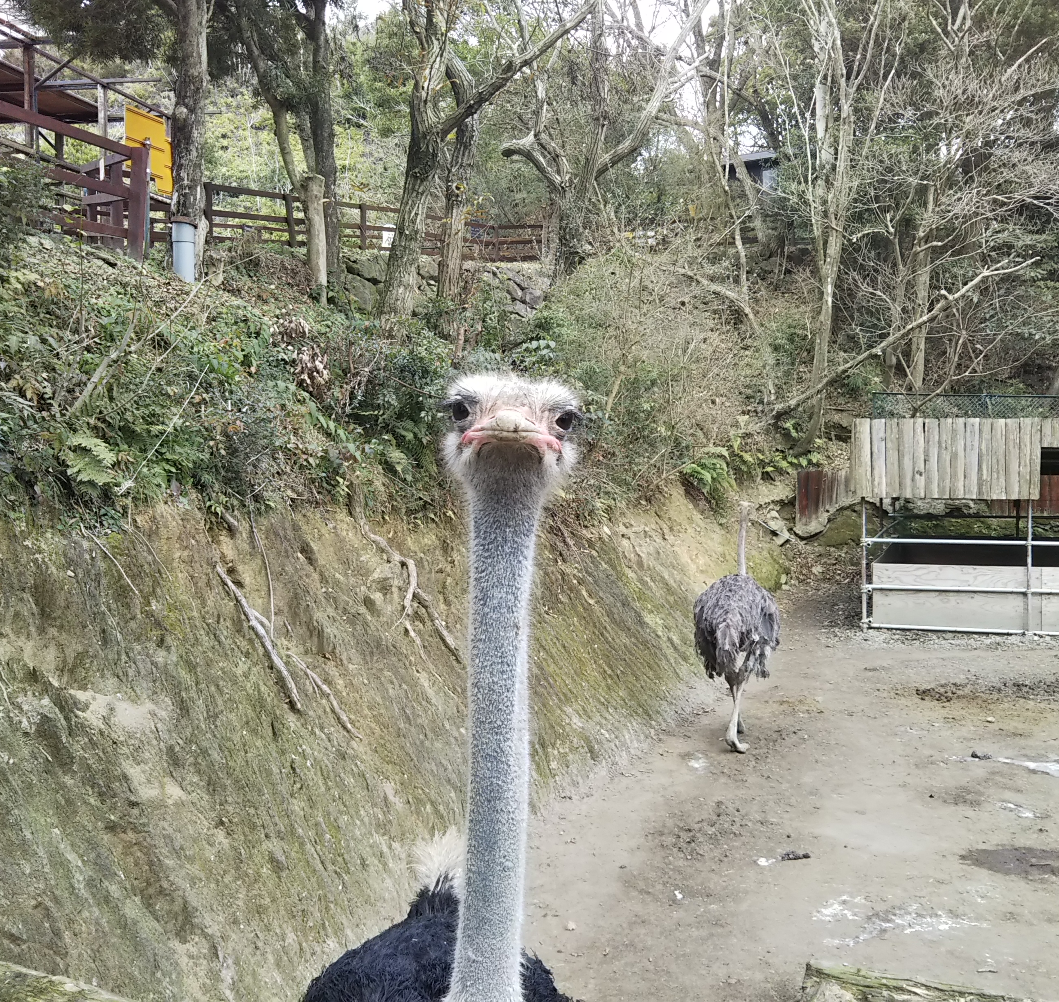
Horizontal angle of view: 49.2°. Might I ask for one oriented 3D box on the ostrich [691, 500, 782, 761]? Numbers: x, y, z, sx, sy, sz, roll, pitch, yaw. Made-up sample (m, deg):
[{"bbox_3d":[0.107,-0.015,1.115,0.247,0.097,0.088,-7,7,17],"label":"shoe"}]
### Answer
[{"bbox_3d":[1.500,0.880,8.350,0.600,1.760,1.120,0,1,14],"label":"ostrich"}]

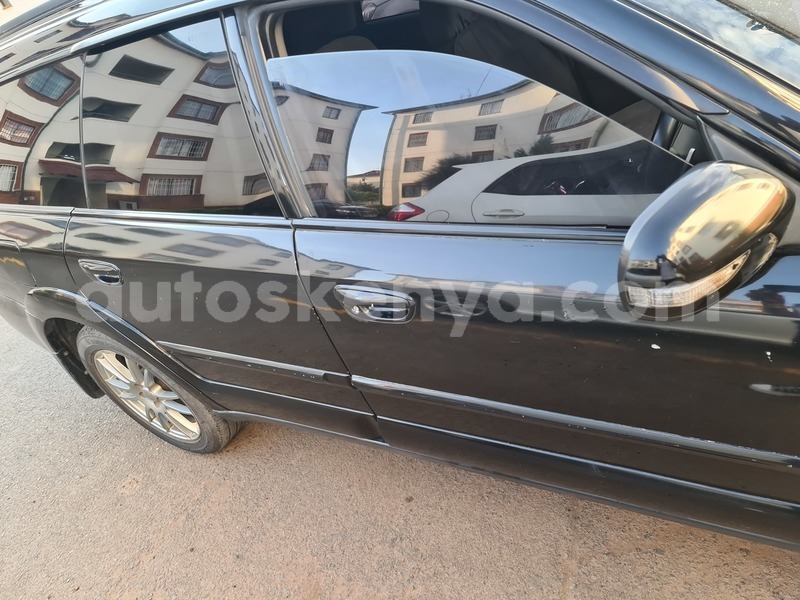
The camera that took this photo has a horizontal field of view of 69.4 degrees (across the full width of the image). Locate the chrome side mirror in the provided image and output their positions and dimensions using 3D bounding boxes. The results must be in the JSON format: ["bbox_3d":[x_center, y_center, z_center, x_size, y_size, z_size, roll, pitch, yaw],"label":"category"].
[{"bbox_3d":[0.357,-0.073,0.678,0.220,0.155,0.125,-34,39,-19],"label":"chrome side mirror"}]

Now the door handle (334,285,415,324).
[{"bbox_3d":[-0.043,0.005,1.136,0.175,0.075,0.042,6,43,30],"label":"door handle"}]

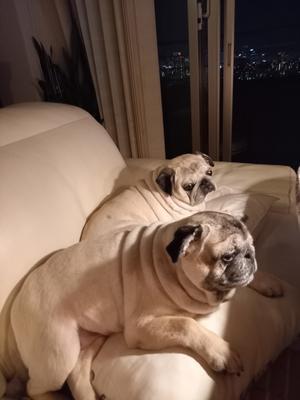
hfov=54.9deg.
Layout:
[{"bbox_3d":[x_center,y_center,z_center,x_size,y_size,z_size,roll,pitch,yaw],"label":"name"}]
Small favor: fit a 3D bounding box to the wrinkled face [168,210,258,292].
[{"bbox_3d":[0.128,0.109,0.610,0.160,0.150,0.155,16,30,40],"label":"wrinkled face"}]

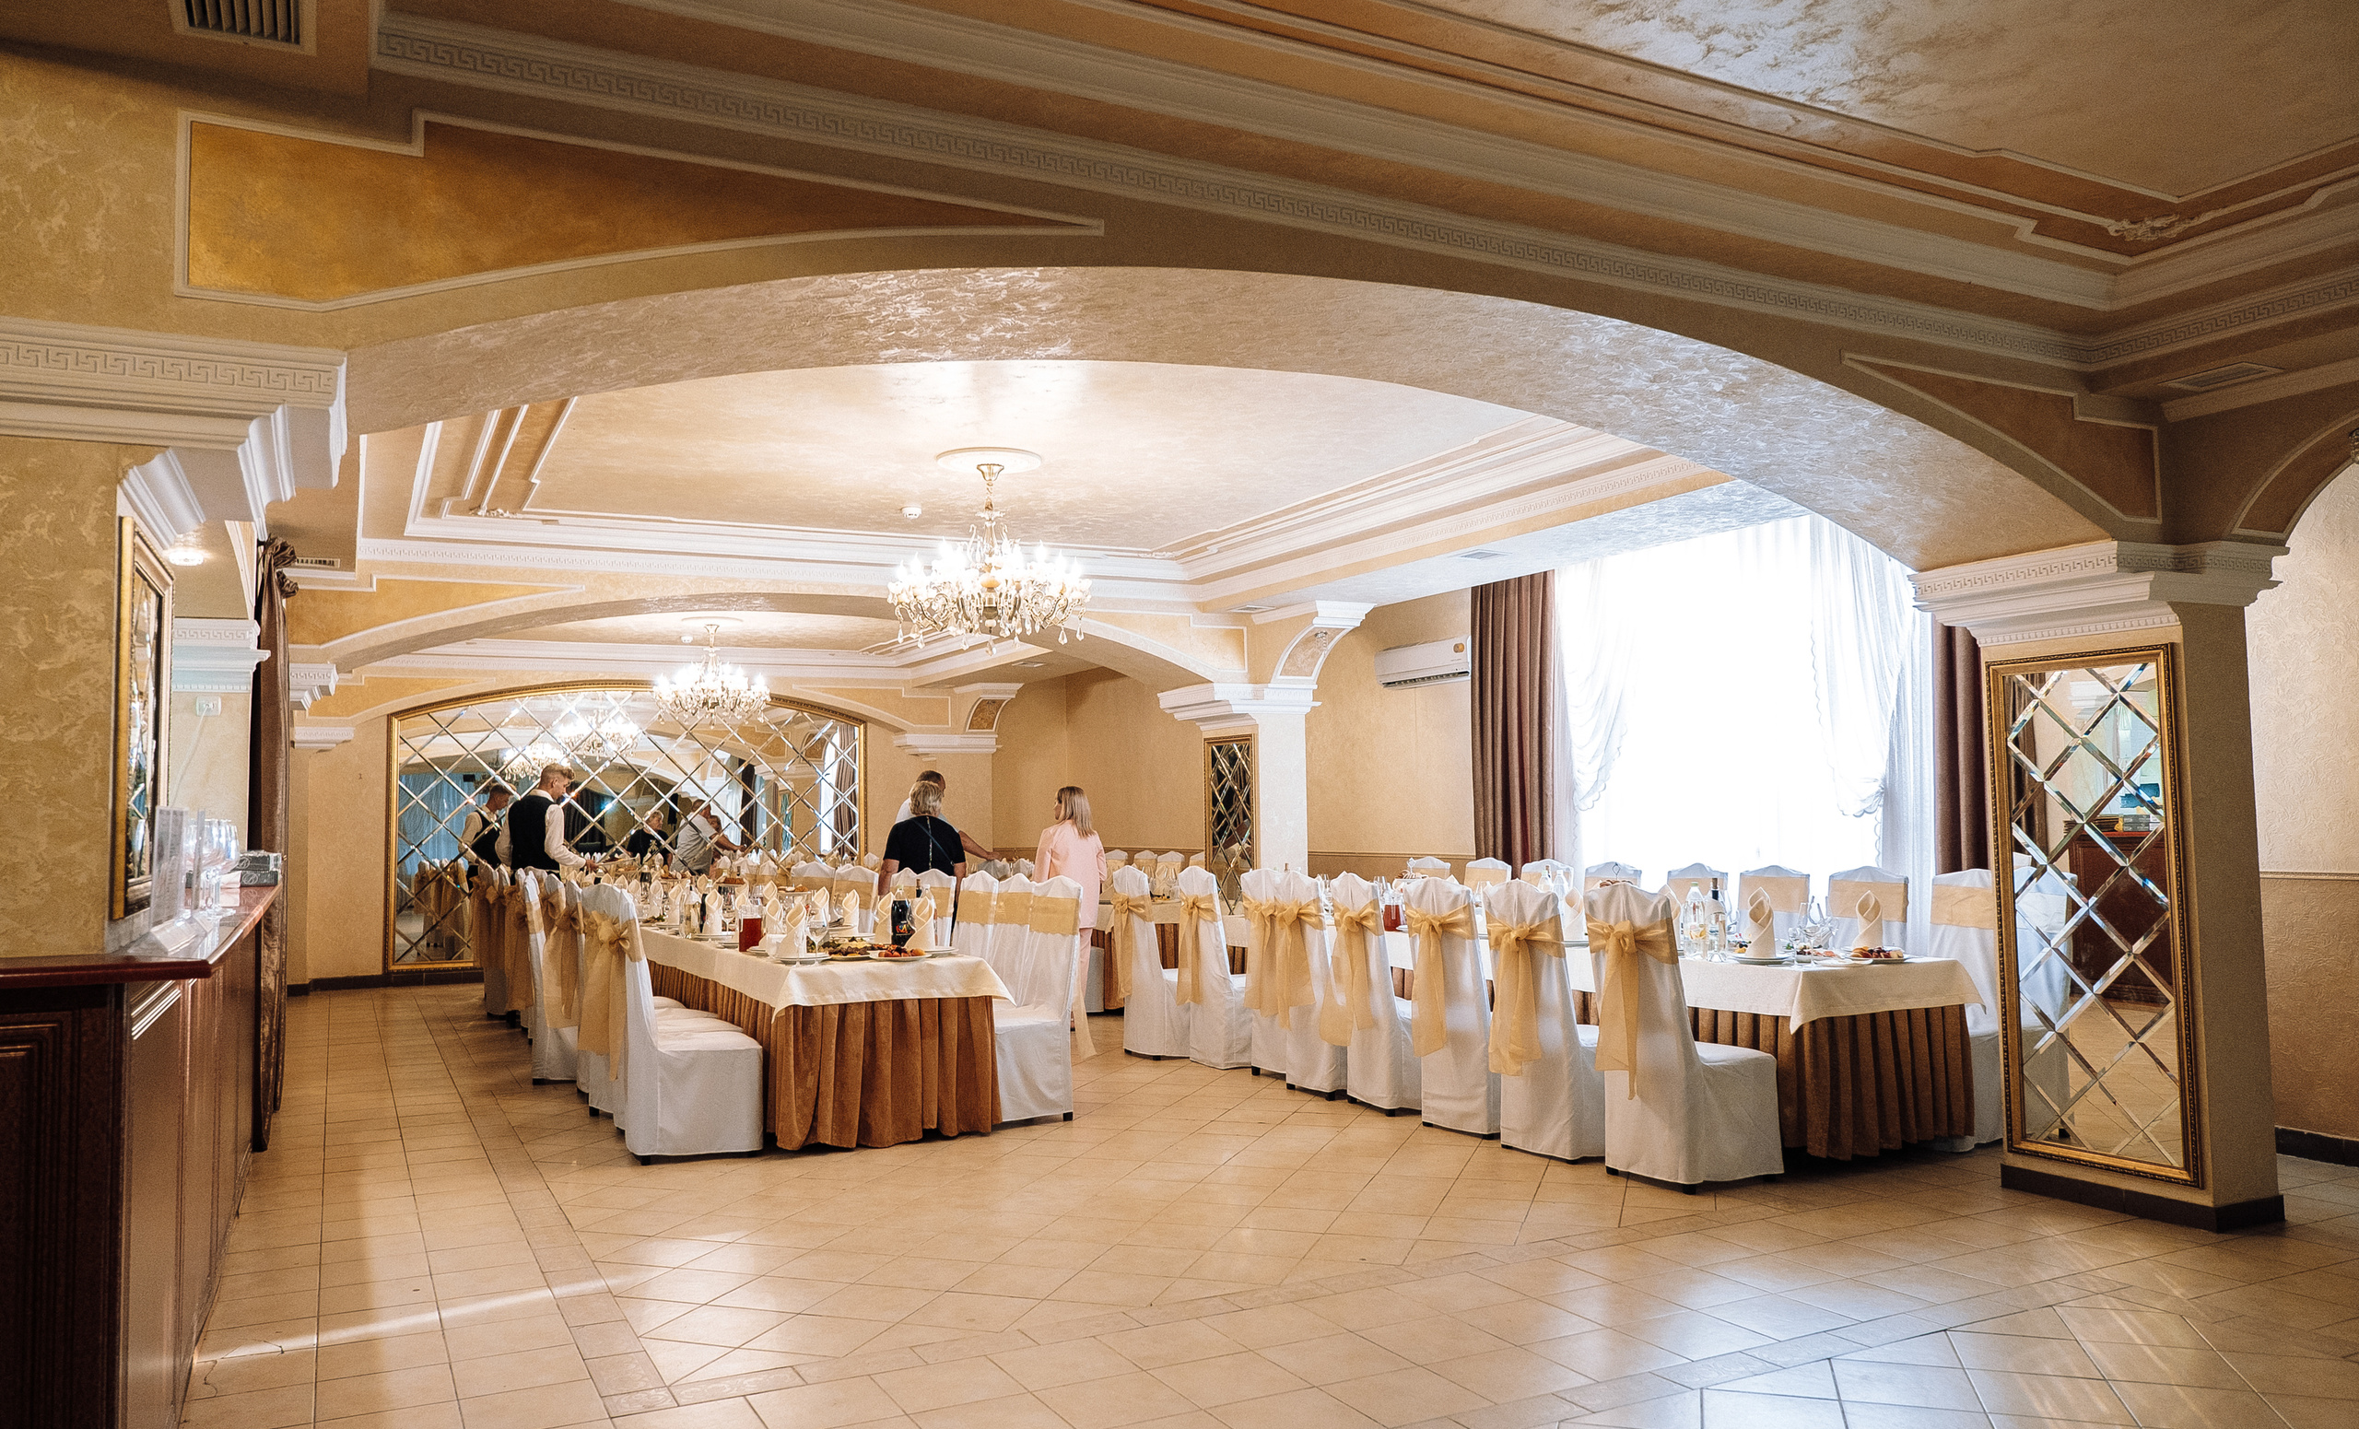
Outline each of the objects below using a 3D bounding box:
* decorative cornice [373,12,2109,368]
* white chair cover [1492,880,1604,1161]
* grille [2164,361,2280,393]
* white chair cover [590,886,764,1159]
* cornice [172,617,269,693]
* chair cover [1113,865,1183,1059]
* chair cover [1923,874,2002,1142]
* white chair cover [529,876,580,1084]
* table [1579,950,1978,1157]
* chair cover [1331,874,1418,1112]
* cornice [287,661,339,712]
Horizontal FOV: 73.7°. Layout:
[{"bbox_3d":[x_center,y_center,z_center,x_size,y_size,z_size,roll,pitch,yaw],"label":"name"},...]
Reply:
[{"bbox_3d":[0.742,-1.221,4.029,5.006,0.100,0.080,1,-5,-25],"label":"decorative cornice"},{"bbox_3d":[1.640,1.243,6.541,0.604,1.108,0.443,1,-4,-28],"label":"white chair cover"},{"bbox_3d":[3.243,-1.043,4.874,0.201,0.020,0.252,1,-4,-28],"label":"grille"},{"bbox_3d":[-2.167,1.322,6.788,0.594,1.108,0.443,1,-4,-28],"label":"white chair cover"},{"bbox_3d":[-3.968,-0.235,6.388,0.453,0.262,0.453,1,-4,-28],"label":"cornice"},{"bbox_3d":[-0.045,1.446,9.385,0.574,1.095,0.434,3,-5,-39],"label":"chair cover"},{"bbox_3d":[3.274,1.225,6.690,0.530,1.130,0.420,1,-4,-27],"label":"chair cover"},{"bbox_3d":[-3.298,1.439,8.682,0.570,1.080,0.460,1,-4,-28],"label":"white chair cover"},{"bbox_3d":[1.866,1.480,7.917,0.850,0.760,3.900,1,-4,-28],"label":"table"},{"bbox_3d":[1.054,1.304,7.469,0.570,1.080,0.460,1,-4,-28],"label":"chair cover"},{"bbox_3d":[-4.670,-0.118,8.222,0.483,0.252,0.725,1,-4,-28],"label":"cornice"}]

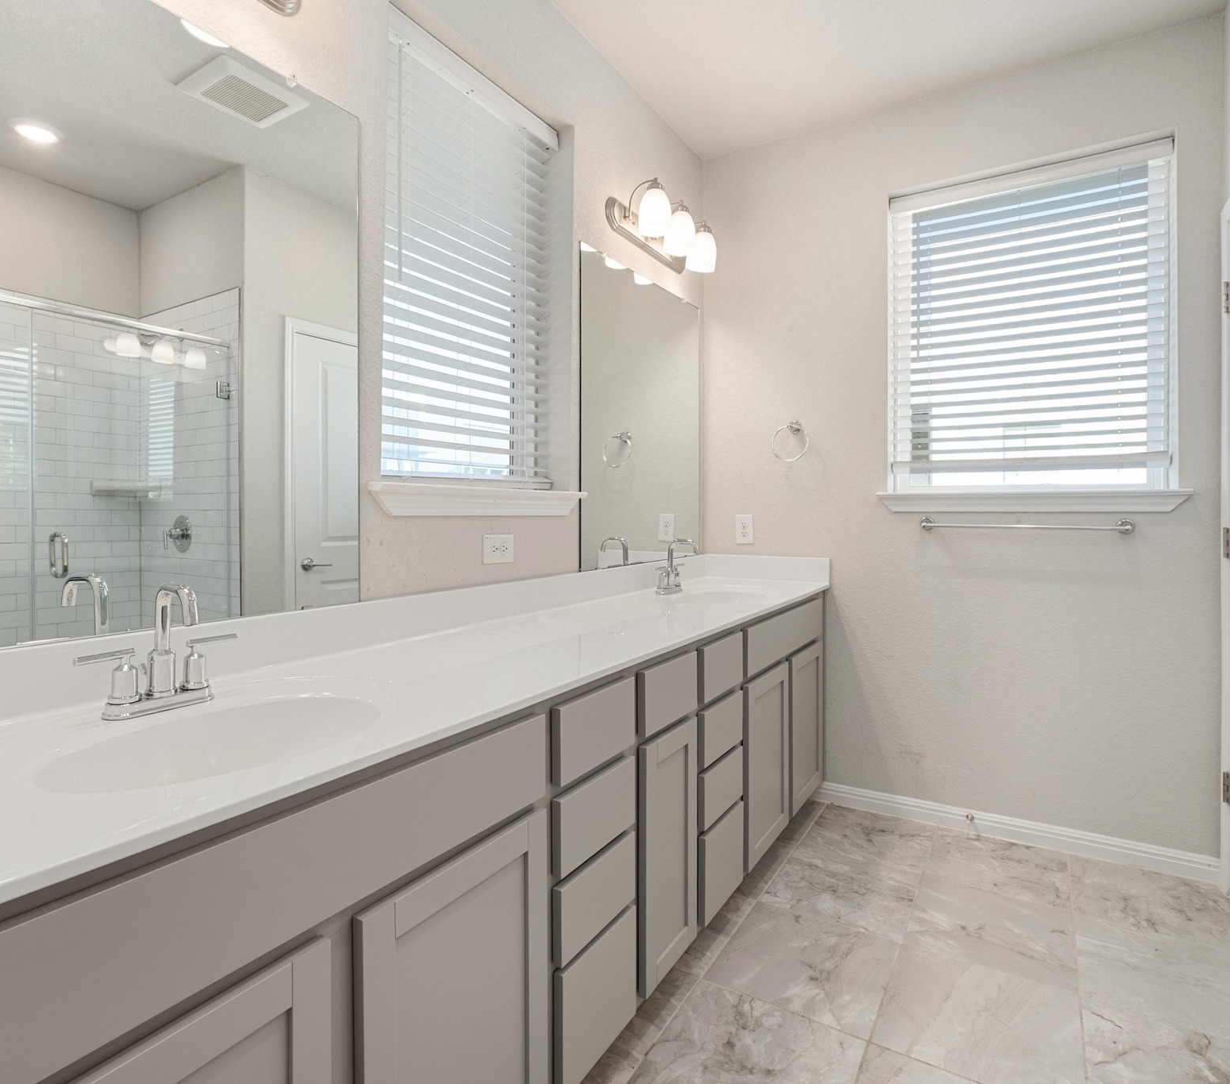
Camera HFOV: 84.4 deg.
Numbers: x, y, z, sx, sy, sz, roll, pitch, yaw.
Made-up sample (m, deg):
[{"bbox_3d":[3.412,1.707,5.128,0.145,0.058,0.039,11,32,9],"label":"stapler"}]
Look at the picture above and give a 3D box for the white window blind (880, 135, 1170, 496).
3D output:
[{"bbox_3d":[1.474,-0.767,2.471,0.880,1.140,0.100,1,2,31],"label":"white window blind"}]

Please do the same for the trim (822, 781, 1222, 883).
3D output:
[{"bbox_3d":[1.357,1.026,2.434,1.250,0.082,0.016,1,3,30],"label":"trim"}]

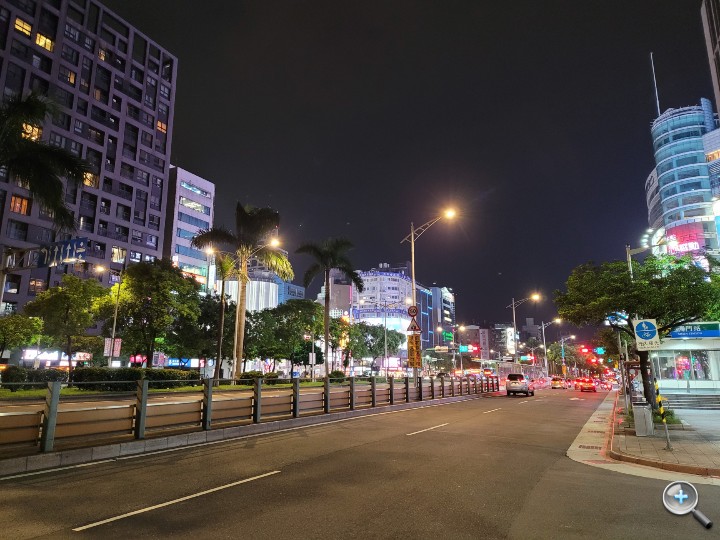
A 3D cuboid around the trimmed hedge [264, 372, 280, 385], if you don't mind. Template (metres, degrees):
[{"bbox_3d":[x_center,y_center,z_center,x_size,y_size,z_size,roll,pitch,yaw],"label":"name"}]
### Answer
[{"bbox_3d":[-8.217,10.265,50.608,0.950,1.140,1.250,-5,-12,24],"label":"trimmed hedge"}]

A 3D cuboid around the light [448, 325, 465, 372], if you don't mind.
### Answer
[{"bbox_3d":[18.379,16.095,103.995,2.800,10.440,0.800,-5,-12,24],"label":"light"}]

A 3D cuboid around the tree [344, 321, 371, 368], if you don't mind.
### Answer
[{"bbox_3d":[-0.296,12.240,80.837,4.100,8.780,4.100,0,-11,0],"label":"tree"}]

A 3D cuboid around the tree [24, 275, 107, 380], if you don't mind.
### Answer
[{"bbox_3d":[-22.175,4.746,41.822,5.800,8.620,5.800,-5,-12,24],"label":"tree"}]

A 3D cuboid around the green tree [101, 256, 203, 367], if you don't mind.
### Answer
[{"bbox_3d":[-16.945,4.094,43.534,7.300,10.279,7.800,-5,-12,24],"label":"green tree"}]

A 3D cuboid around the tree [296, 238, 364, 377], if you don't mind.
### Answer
[{"bbox_3d":[-3.436,4.587,62.088,7.400,16.660,7.400,0,-11,0],"label":"tree"}]

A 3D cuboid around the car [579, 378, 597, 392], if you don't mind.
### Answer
[{"bbox_3d":[24.592,12.277,58.143,1.780,1.500,4.500,-5,-12,24],"label":"car"}]

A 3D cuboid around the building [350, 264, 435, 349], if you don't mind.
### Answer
[{"bbox_3d":[13.335,21.902,212.978,20.000,41.180,34.000,-5,-12,24],"label":"building"}]

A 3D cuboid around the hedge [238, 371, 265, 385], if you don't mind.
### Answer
[{"bbox_3d":[-8.559,8.508,42.660,1.400,1.050,1.700,-5,-12,24],"label":"hedge"}]

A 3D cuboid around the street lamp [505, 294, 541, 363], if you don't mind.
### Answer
[{"bbox_3d":[17.848,7.823,59.072,3.200,10.060,0.450,-5,-12,24],"label":"street lamp"}]

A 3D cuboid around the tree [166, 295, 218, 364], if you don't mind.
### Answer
[{"bbox_3d":[-16.737,6.723,53.717,5.600,9.077,5.600,-5,-12,24],"label":"tree"}]

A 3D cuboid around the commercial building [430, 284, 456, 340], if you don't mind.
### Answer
[{"bbox_3d":[34.421,30.713,254.224,15.000,40.502,24.000,-5,-12,24],"label":"commercial building"}]

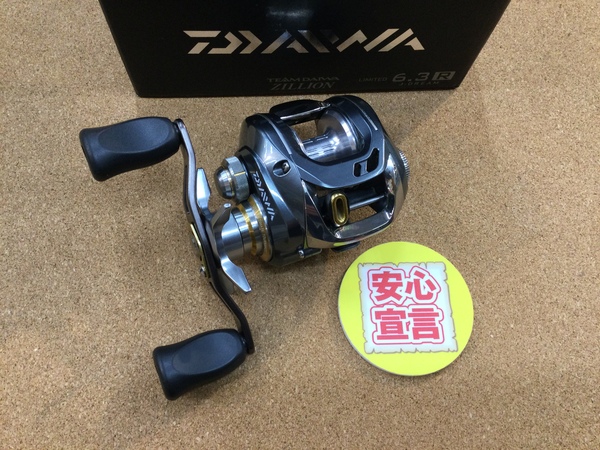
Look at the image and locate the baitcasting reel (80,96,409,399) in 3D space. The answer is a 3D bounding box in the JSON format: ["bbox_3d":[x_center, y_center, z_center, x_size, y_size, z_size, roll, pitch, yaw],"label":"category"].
[{"bbox_3d":[-0.011,-0.002,0.220,0.128,0.049,0.108,-16,71,-11],"label":"baitcasting reel"}]

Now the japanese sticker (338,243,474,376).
[{"bbox_3d":[0.046,0.035,0.235,0.060,0.002,0.060,2,68,-4],"label":"japanese sticker"}]

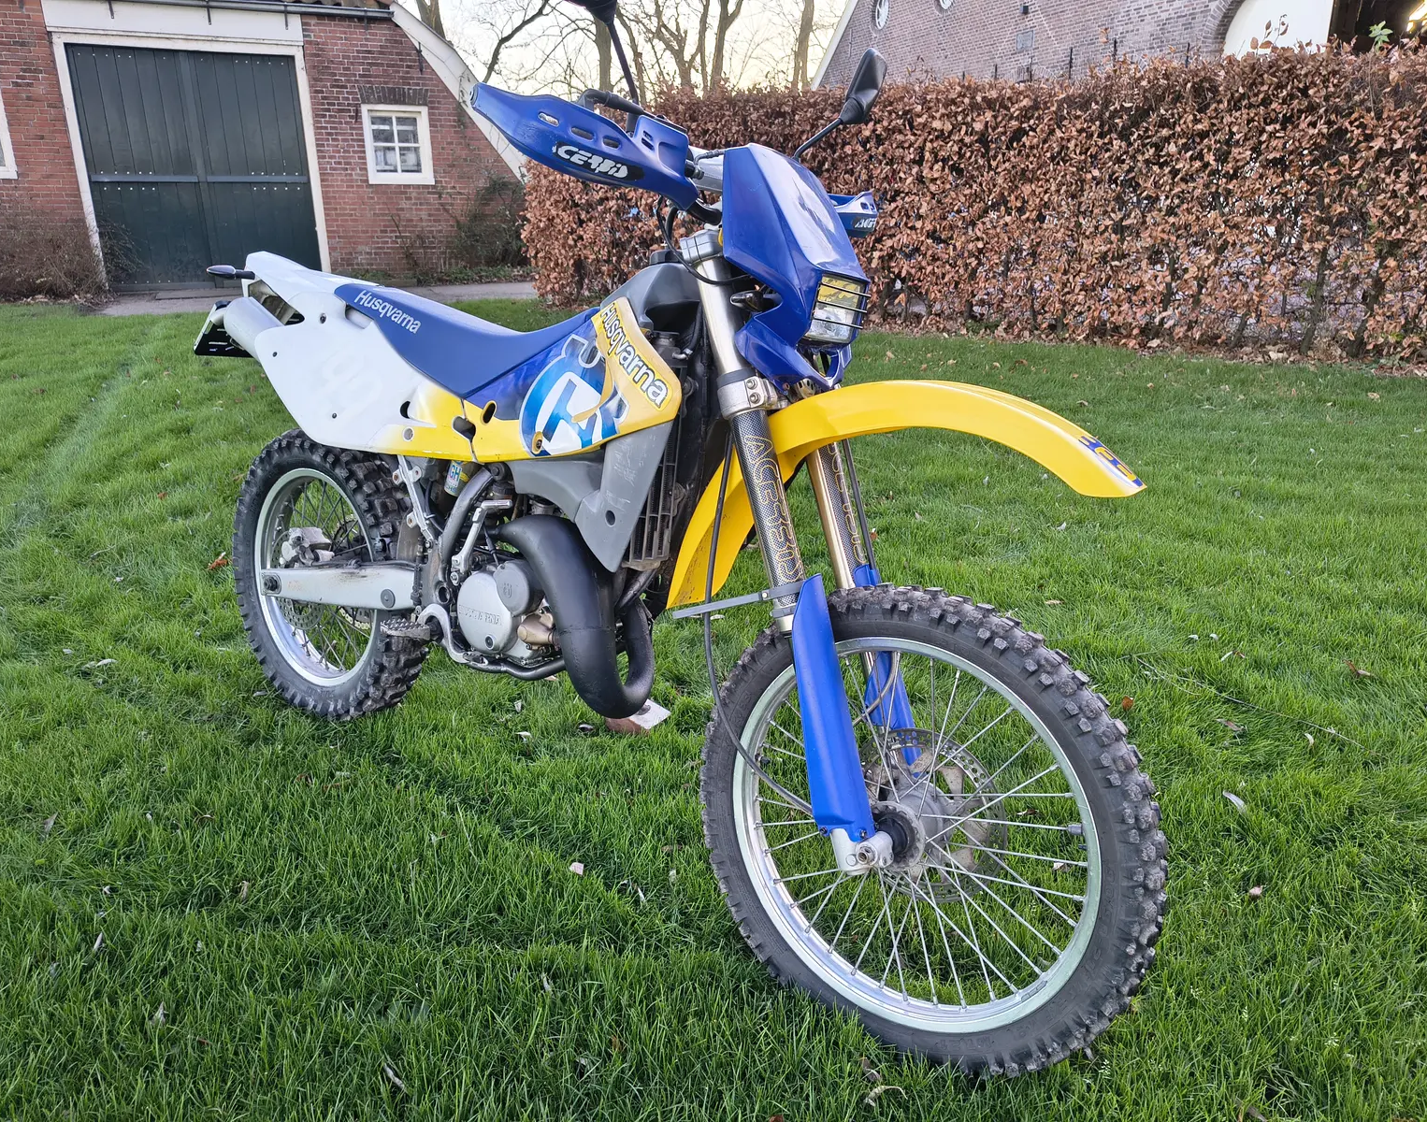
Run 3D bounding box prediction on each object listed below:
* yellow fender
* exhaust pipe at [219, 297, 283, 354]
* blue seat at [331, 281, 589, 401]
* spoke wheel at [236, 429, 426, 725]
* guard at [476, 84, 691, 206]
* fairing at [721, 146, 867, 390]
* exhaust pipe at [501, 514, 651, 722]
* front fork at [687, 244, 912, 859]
[{"bbox_3d":[0.234,-0.045,1.411,0.650,0.405,0.190,17,19,36],"label":"yellow fender"},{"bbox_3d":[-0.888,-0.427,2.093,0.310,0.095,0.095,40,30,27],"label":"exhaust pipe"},{"bbox_3d":[-0.425,-0.402,1.879,0.640,0.190,0.235,17,19,36],"label":"blue seat"},{"bbox_3d":[-0.863,0.029,2.312,0.670,0.670,0.130,17,19,36],"label":"spoke wheel"},{"bbox_3d":[-0.139,-0.508,1.251,0.300,0.120,0.110,7,13,-28],"label":"guard"},{"bbox_3d":[0.121,-0.402,1.437,0.190,0.325,0.230,17,19,36],"label":"fairing"},{"bbox_3d":[-0.222,0.081,1.712,0.320,0.315,0.230,17,19,36],"label":"exhaust pipe"},{"bbox_3d":[0.153,-0.022,1.480,0.120,0.910,0.250,-15,-1,40],"label":"front fork"}]

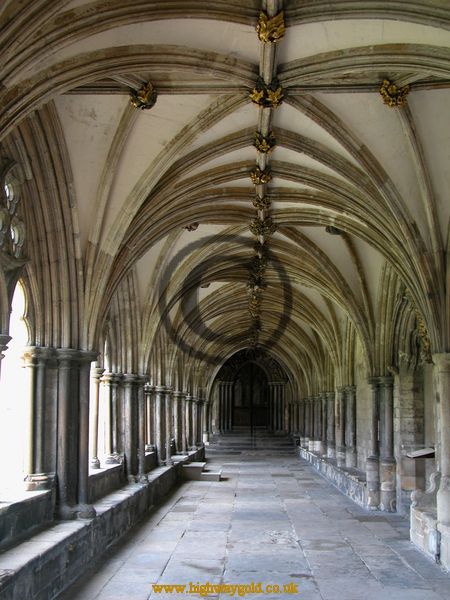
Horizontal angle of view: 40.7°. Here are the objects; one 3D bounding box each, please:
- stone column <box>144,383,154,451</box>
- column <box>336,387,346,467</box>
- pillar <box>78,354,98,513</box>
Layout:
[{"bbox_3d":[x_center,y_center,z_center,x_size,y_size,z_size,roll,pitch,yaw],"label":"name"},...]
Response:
[{"bbox_3d":[-1.668,2.573,13.400,0.230,1.476,0.210,0,-9,2],"label":"stone column"},{"bbox_3d":[2.688,2.919,14.000,0.230,1.810,0.220,0,-9,2],"label":"column"},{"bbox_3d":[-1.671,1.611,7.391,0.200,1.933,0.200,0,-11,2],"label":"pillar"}]

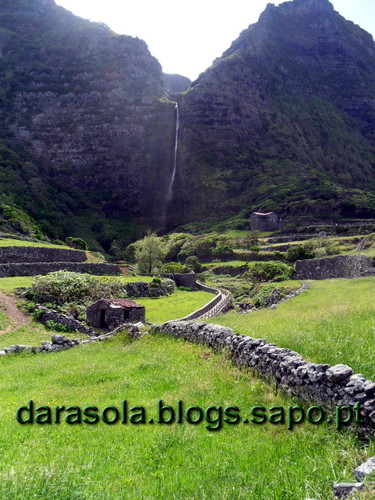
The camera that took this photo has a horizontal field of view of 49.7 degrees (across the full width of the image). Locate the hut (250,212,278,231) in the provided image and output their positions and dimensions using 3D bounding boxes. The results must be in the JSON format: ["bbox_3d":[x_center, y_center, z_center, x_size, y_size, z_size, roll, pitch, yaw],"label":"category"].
[{"bbox_3d":[19.993,-7.348,105.000,5.900,4.800,4.300,1,-4,-14],"label":"hut"}]

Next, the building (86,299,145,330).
[{"bbox_3d":[-6.453,5.822,36.500,3.200,2.650,4.100,-2,-4,32],"label":"building"}]

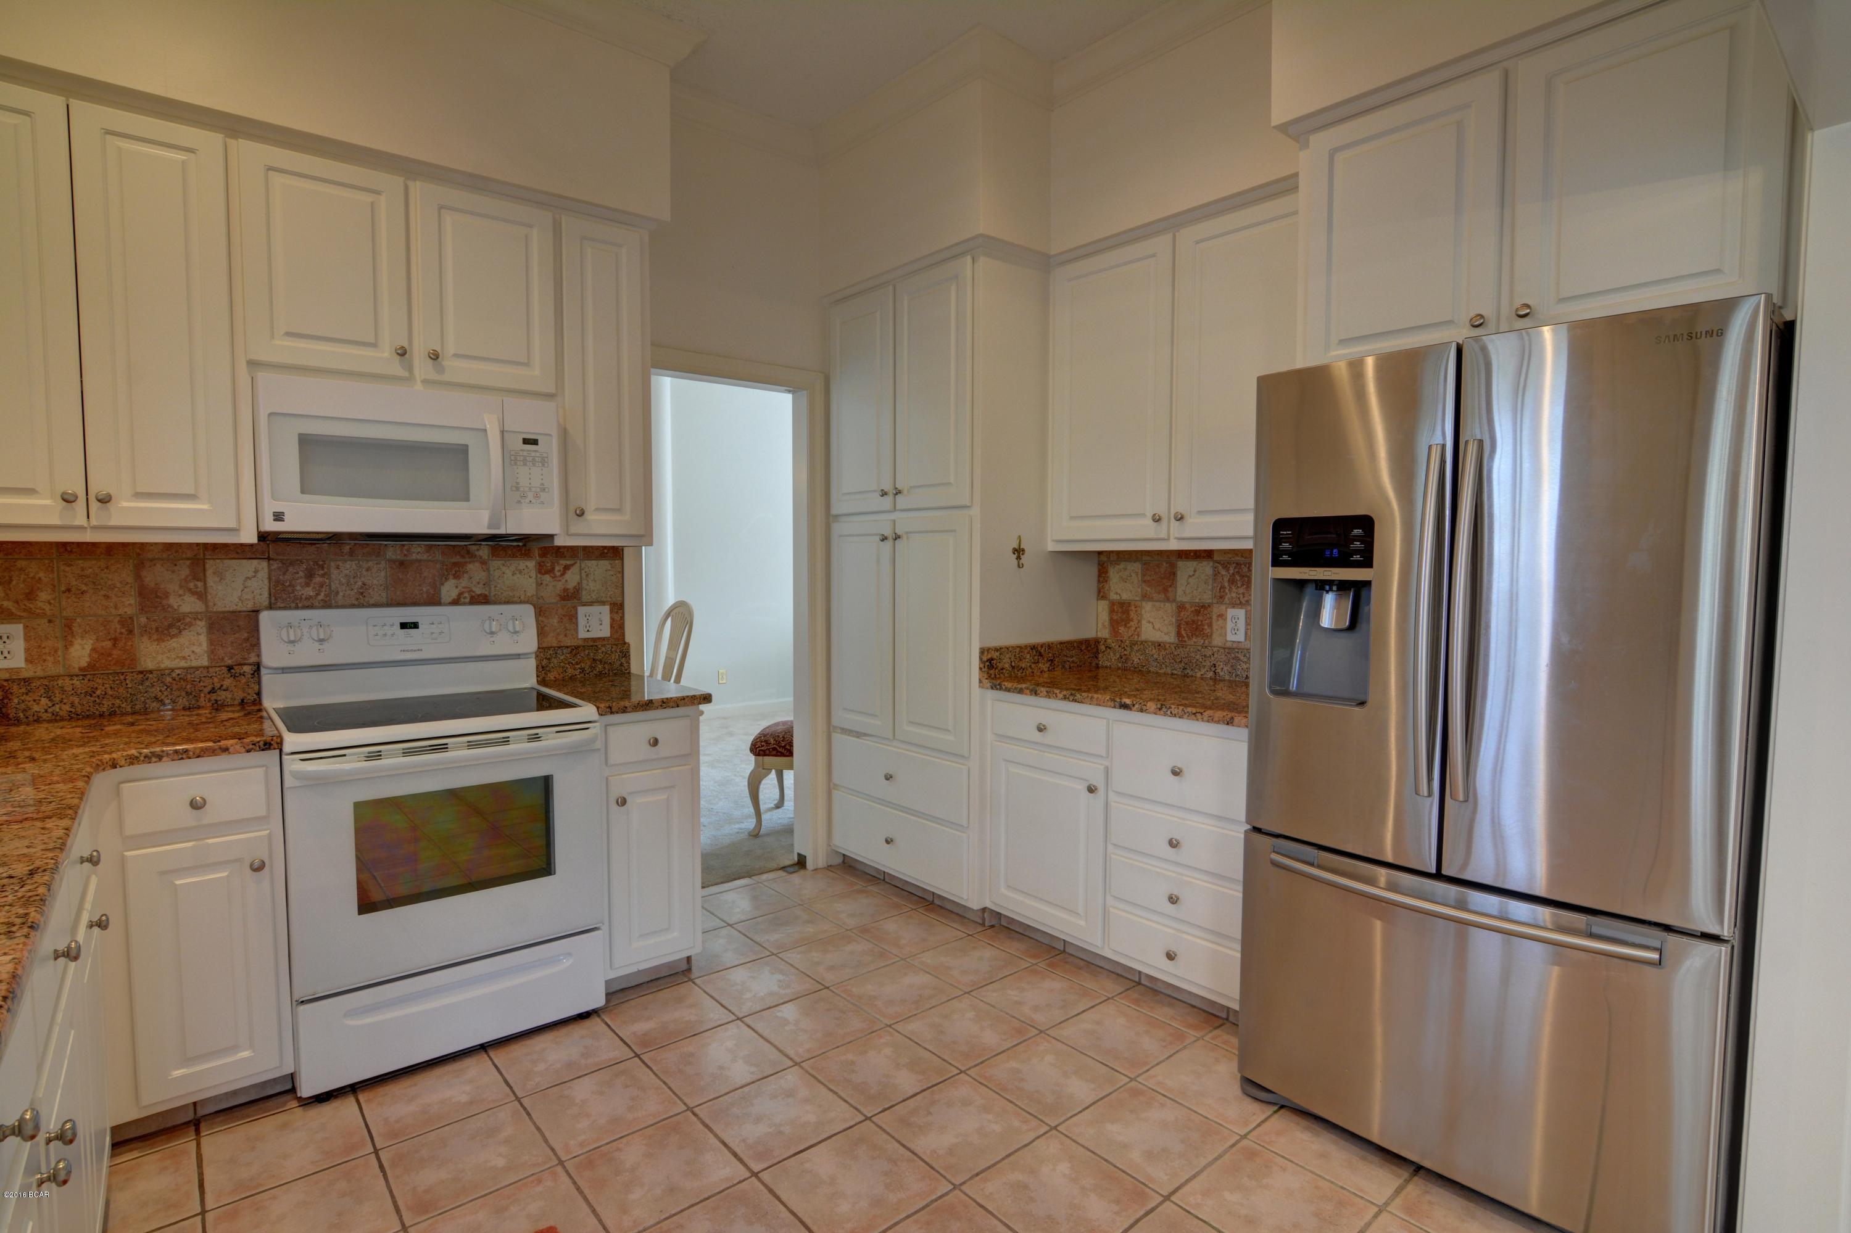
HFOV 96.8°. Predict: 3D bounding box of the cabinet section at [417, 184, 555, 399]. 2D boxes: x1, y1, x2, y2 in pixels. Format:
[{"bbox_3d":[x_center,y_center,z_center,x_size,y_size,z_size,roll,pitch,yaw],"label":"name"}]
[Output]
[{"bbox_3d":[-1.431,-1.003,2.663,0.370,0.563,0.310,-2,4,-35],"label":"cabinet section"}]

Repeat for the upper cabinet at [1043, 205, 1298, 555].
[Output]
[{"bbox_3d":[0.951,-0.773,2.913,0.340,1.085,1.042,-4,5,-43],"label":"upper cabinet"}]

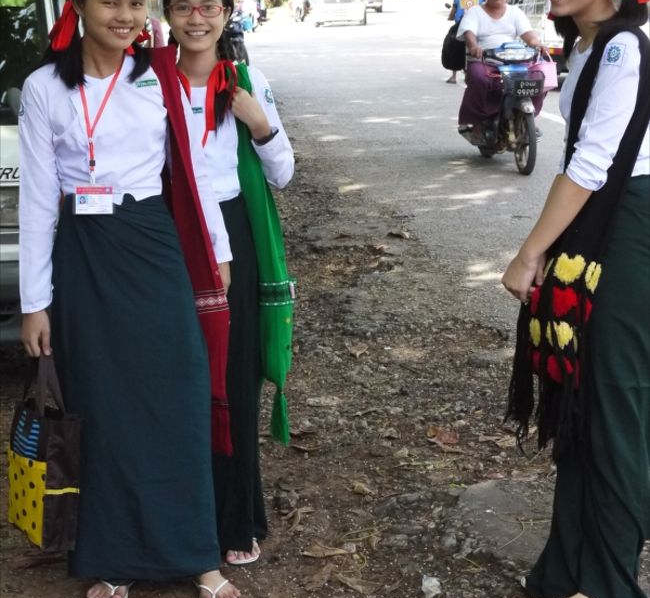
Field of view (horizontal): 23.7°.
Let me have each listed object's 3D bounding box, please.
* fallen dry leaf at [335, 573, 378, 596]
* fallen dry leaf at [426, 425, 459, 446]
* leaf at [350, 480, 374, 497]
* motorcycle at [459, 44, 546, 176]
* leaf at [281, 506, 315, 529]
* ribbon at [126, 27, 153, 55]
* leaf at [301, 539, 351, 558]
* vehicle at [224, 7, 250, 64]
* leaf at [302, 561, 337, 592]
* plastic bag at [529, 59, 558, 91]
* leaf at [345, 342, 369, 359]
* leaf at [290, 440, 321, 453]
[{"bbox_3d":[0.081,0.731,3.984,0.060,0.022,0.125,-10,15,-39],"label":"fallen dry leaf"},{"bbox_3d":[0.385,0.447,5.085,0.100,0.035,0.120,-1,11,0],"label":"fallen dry leaf"},{"bbox_3d":[0.111,0.559,4.579,0.045,0.022,0.085,-8,13,-31],"label":"leaf"},{"bbox_3d":[1.506,-1.644,13.091,0.680,1.040,1.860,-2,12,-8],"label":"motorcycle"},{"bbox_3d":[-0.079,0.630,4.461,0.070,0.027,0.125,5,13,21],"label":"leaf"},{"bbox_3d":[-0.444,-0.620,3.720,0.070,0.075,0.060,-4,12,-17],"label":"ribbon"},{"bbox_3d":[0.004,0.658,4.091,0.120,0.025,0.080,-1,11,0],"label":"leaf"},{"bbox_3d":[-1.655,-4.104,24.986,0.700,1.070,1.880,-4,12,-20],"label":"vehicle"},{"bbox_3d":[-0.014,0.722,4.027,0.055,0.022,0.145,5,13,23],"label":"leaf"},{"bbox_3d":[1.695,-1.768,12.146,0.240,0.270,0.120,-2,12,-8],"label":"plastic bag"},{"bbox_3d":[0.131,0.215,6.428,0.100,0.045,0.120,0,12,0],"label":"leaf"},{"bbox_3d":[-0.065,0.490,5.142,0.100,0.025,0.080,0,12,0],"label":"leaf"}]

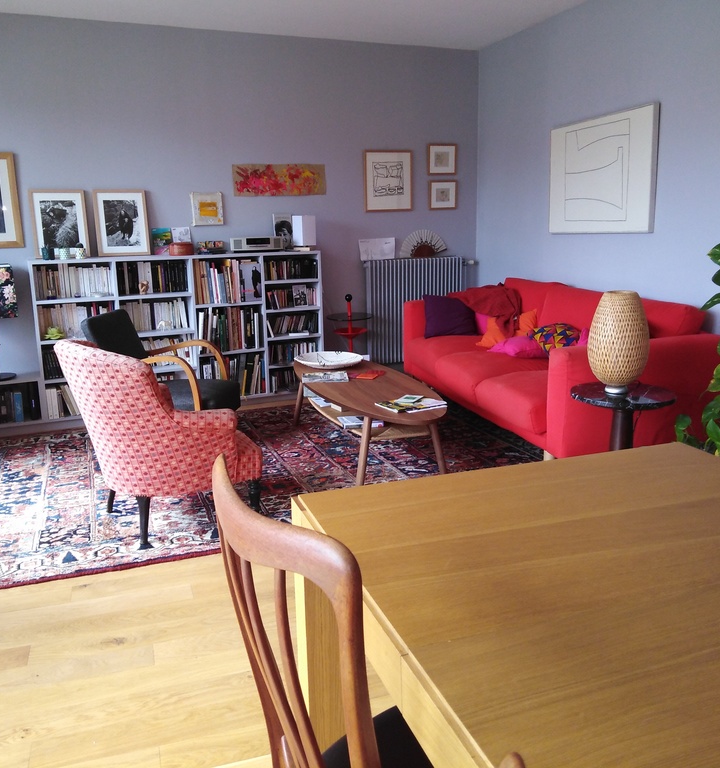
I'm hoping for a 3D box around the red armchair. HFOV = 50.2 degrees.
[{"bbox_3d":[-0.867,0.185,3.234,0.780,0.810,0.680,-10,15,-35],"label":"red armchair"}]

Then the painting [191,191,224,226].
[{"bbox_3d":[-1.020,-1.173,5.154,0.215,0.230,0.025,-6,13,-23],"label":"painting"}]

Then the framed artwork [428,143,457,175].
[{"bbox_3d":[0.624,-1.690,5.804,0.240,0.225,0.025,-6,13,-23],"label":"framed artwork"}]

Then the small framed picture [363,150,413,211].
[{"bbox_3d":[0.213,-1.490,5.653,0.385,0.440,0.030,-6,13,-23],"label":"small framed picture"}]

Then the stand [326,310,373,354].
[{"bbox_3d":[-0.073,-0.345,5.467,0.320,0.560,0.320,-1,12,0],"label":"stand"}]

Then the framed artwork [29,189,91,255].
[{"bbox_3d":[-1.855,-0.988,4.755,0.320,0.420,0.025,-6,5,-23],"label":"framed artwork"}]

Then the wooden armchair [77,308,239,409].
[{"bbox_3d":[-1.038,0.012,4.109,0.720,0.790,0.630,0,12,4],"label":"wooden armchair"}]

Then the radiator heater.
[{"bbox_3d":[0.429,-0.578,5.896,0.800,0.750,0.110,-7,13,-24],"label":"radiator heater"}]

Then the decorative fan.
[{"bbox_3d":[0.478,-1.054,5.789,0.390,0.205,0.030,-6,13,-23],"label":"decorative fan"}]

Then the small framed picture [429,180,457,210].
[{"bbox_3d":[0.633,-1.436,5.859,0.235,0.215,0.025,-6,13,-23],"label":"small framed picture"}]

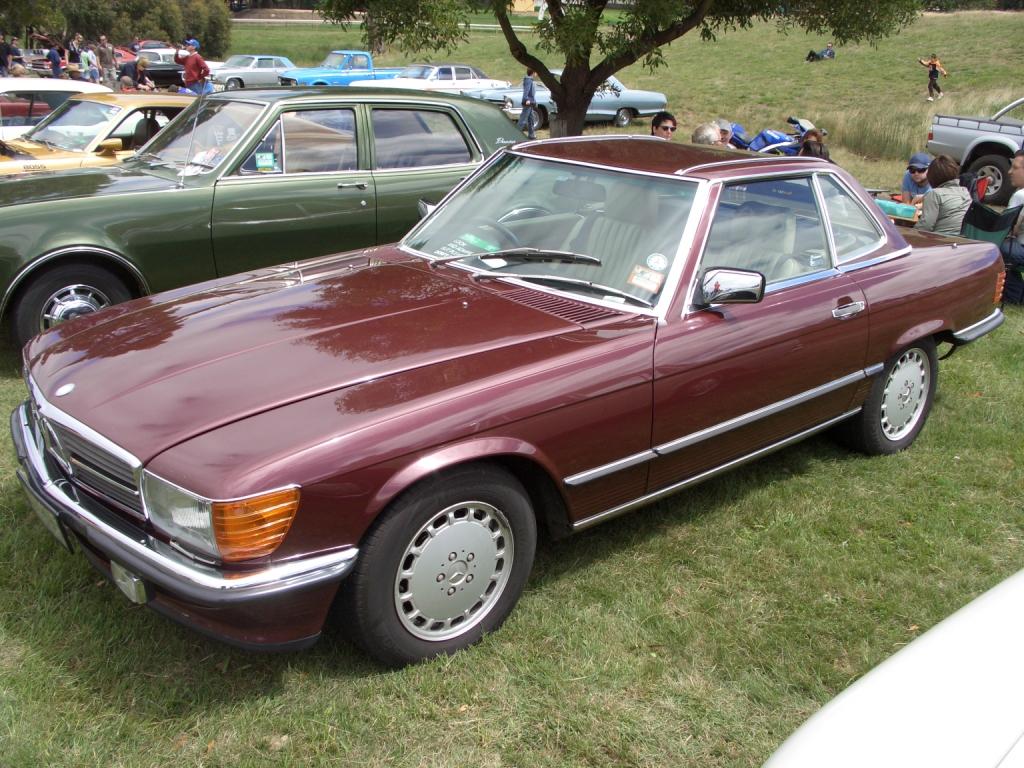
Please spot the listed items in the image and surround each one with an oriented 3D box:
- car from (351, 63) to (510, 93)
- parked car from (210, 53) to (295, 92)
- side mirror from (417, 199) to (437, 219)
[{"bbox_3d":[-2.530,-9.360,30.700,5.000,1.420,1.880,-14,24,-38],"label":"car"},{"bbox_3d":[-9.350,-11.200,35.400,1.860,1.410,4.800,15,23,36],"label":"parked car"},{"bbox_3d":[-0.392,-0.767,4.396,0.085,0.105,0.190,-8,21,-25],"label":"side mirror"}]

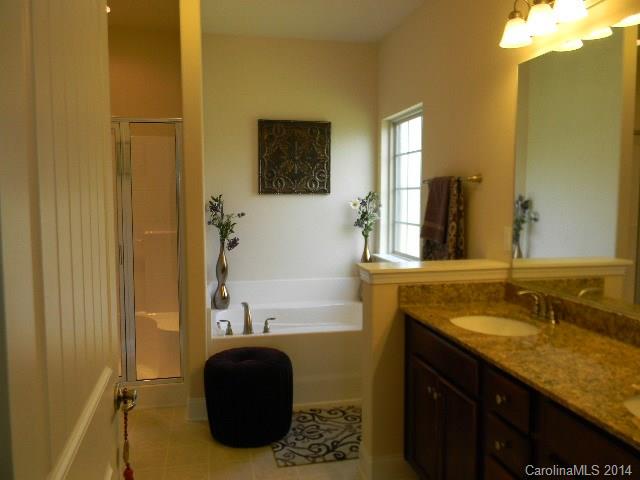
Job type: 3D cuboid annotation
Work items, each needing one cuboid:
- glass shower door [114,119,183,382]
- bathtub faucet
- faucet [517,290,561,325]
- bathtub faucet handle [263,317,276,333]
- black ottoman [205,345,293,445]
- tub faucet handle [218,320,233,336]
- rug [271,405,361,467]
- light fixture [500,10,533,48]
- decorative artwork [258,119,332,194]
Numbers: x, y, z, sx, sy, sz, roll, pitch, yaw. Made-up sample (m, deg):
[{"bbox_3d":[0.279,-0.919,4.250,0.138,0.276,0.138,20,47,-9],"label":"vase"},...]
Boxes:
[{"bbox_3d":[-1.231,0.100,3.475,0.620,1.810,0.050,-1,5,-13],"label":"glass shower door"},{"bbox_3d":[-0.506,0.527,3.497,0.060,0.200,0.180,-1,5,-13],"label":"bathtub faucet"},{"bbox_3d":[0.947,0.286,2.254,0.170,0.130,0.155,-1,5,-13],"label":"faucet"},{"bbox_3d":[-0.345,0.571,3.530,0.095,0.110,0.055,-1,5,-12],"label":"bathtub faucet handle"},{"bbox_3d":[-0.431,0.944,3.158,0.520,0.470,0.520,-1,5,-13],"label":"black ottoman"},{"bbox_3d":[-0.621,0.583,3.421,0.083,0.102,0.050,-1,5,-14],"label":"tub faucet handle"},{"bbox_3d":[0.165,1.171,3.200,0.960,0.010,0.680,-1,5,-13],"label":"rug"},{"bbox_3d":[0.882,-0.951,2.341,0.145,0.155,0.145,-1,5,-13],"label":"light fixture"},{"bbox_3d":[-0.212,-0.693,4.372,0.615,0.605,0.040,-1,5,-13],"label":"decorative artwork"}]

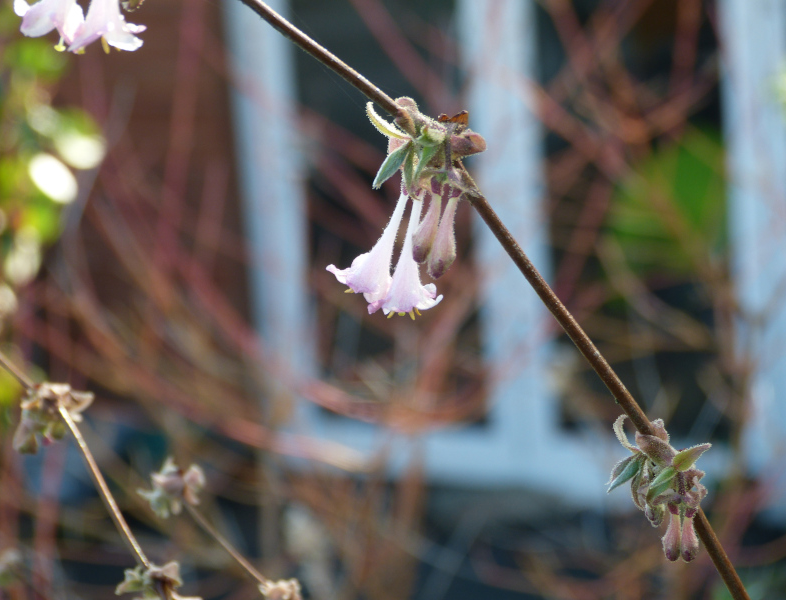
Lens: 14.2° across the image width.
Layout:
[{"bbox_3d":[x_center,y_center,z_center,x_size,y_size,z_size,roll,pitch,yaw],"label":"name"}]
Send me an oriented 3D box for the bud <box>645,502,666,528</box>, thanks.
[{"bbox_3d":[0.064,0.053,0.777,0.005,0.007,0.005,3,-9,0],"label":"bud"}]

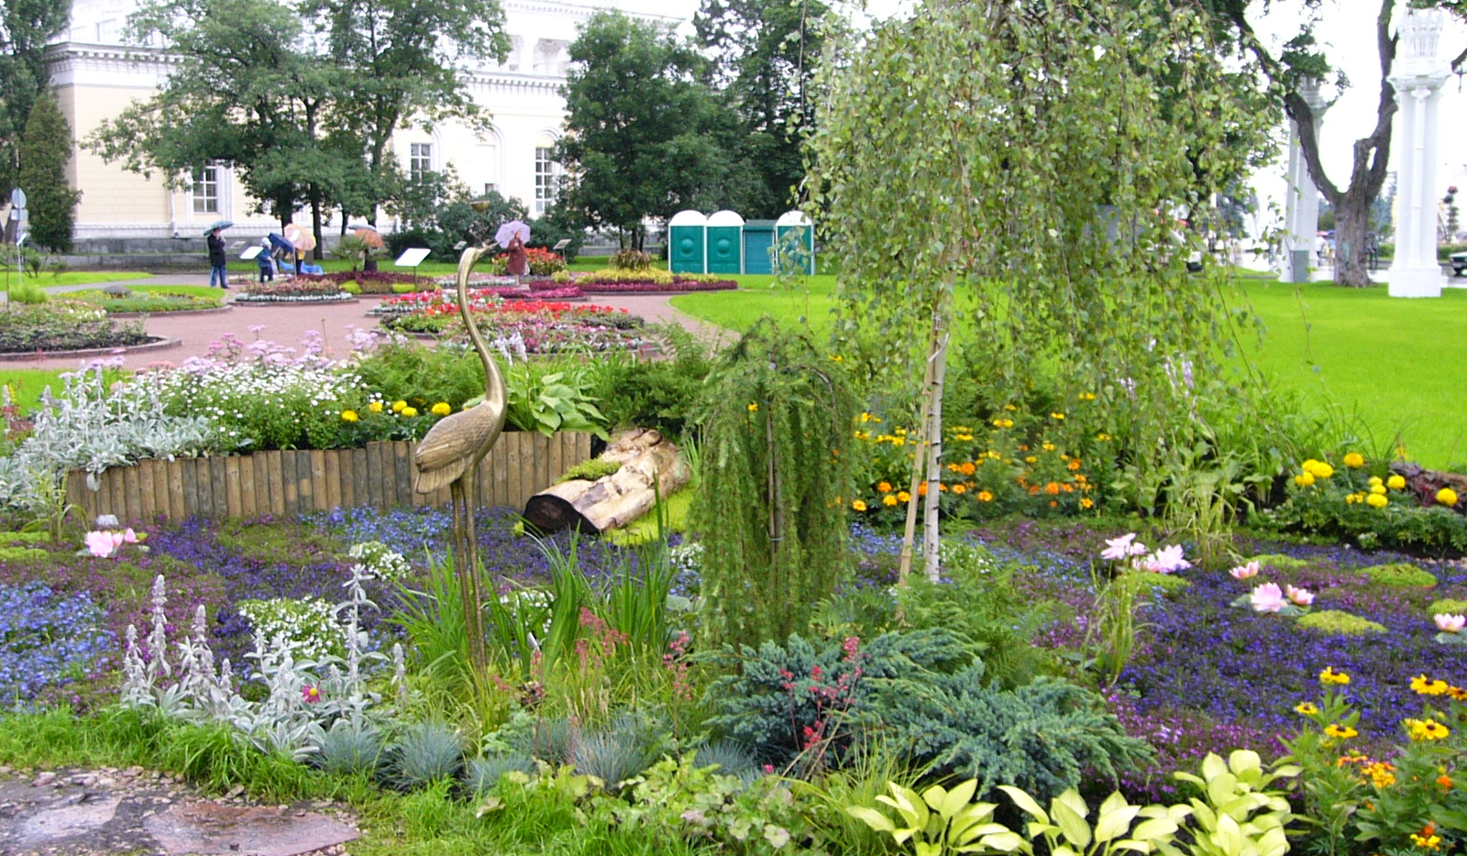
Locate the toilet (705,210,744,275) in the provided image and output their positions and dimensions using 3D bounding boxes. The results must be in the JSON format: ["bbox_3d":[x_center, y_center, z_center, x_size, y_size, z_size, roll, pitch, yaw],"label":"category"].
[{"bbox_3d":[-0.315,-5.958,52.000,1.130,2.200,1.150,0,7,0],"label":"toilet"}]

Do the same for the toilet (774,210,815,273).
[{"bbox_3d":[2.062,-6.145,53.652,1.180,2.250,1.200,0,7,-3],"label":"toilet"}]

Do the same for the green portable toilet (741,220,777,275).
[{"bbox_3d":[0.833,-5.847,52.000,1.080,2.000,1.100,0,7,0],"label":"green portable toilet"}]

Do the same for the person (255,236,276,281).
[{"bbox_3d":[-13.304,-4.770,45.761,0.420,1.380,0.480,4,8,30],"label":"person"}]

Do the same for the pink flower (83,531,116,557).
[{"bbox_3d":[-2.971,0.543,7.550,0.155,0.120,0.155,0,7,0],"label":"pink flower"}]

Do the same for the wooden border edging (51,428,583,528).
[{"bbox_3d":[-2.117,0.326,8.702,2.780,0.410,0.250,-2,7,-17],"label":"wooden border edging"}]

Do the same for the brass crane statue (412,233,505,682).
[{"bbox_3d":[-0.955,0.126,5.600,0.340,1.540,0.200,-1,7,-11],"label":"brass crane statue"}]

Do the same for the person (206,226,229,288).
[{"bbox_3d":[-14.318,-4.744,44.756,0.400,1.670,0.520,6,9,41],"label":"person"}]

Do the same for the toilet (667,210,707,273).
[{"bbox_3d":[-1.546,-6.173,53.648,1.180,2.250,1.200,0,7,-2],"label":"toilet"}]

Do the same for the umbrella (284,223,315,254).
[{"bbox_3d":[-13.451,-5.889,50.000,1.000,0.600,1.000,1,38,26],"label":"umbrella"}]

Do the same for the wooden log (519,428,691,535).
[{"bbox_3d":[-0.672,0.297,8.700,0.460,0.380,1.050,3,17,23],"label":"wooden log"}]

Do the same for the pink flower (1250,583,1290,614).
[{"bbox_3d":[2.148,0.684,6.450,0.160,0.120,0.160,0,7,0],"label":"pink flower"}]

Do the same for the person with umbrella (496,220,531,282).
[{"bbox_3d":[-6.764,-5.425,49.500,1.050,1.930,0.800,0,7,-3],"label":"person with umbrella"}]

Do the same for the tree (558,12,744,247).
[{"bbox_3d":[-3.434,-12.114,67.019,7.679,10.200,7.679,0,7,0],"label":"tree"}]

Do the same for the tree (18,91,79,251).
[{"bbox_3d":[-28.916,-10.816,68.000,2.500,6.800,2.500,0,7,0],"label":"tree"}]

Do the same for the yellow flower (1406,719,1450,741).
[{"bbox_3d":[1.813,0.788,4.200,0.110,0.050,0.100,0,7,0],"label":"yellow flower"}]

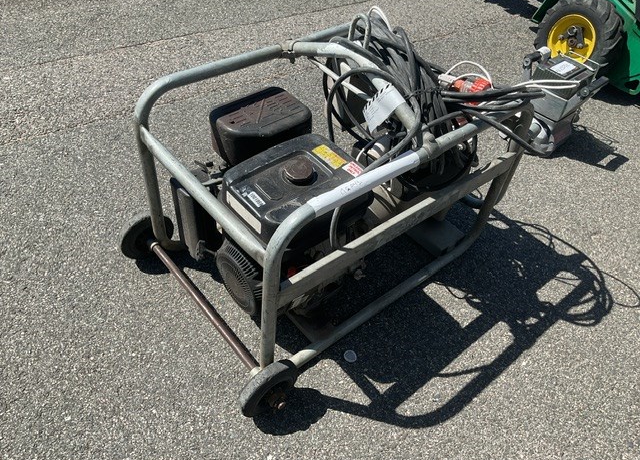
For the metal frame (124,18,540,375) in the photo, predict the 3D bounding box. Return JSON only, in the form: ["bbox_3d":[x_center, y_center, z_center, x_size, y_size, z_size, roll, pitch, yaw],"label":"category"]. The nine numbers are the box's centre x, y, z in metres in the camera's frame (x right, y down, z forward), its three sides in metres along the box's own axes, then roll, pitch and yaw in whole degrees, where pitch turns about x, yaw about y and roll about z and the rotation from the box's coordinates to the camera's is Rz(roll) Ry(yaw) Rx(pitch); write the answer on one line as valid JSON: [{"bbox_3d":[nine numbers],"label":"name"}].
[{"bbox_3d":[0.048,-0.136,1.536,0.901,0.608,0.568,-28,55,-30],"label":"metal frame"}]

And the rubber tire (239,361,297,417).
[{"bbox_3d":[-0.121,0.388,1.310,0.167,0.167,0.043,-28,55,-30],"label":"rubber tire"}]

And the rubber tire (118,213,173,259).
[{"bbox_3d":[-0.519,0.019,1.615,0.167,0.167,0.043,-28,55,-30],"label":"rubber tire"}]

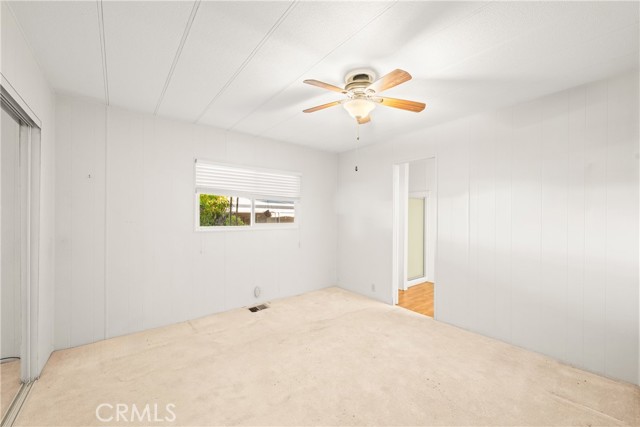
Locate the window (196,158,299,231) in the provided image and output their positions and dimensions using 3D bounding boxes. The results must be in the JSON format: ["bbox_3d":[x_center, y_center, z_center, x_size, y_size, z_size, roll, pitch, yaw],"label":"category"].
[{"bbox_3d":[-0.910,-0.206,3.503,1.542,0.900,0.090,0,-1,-39],"label":"window"}]

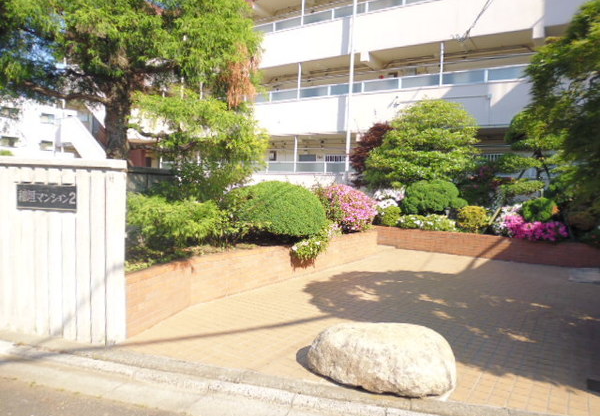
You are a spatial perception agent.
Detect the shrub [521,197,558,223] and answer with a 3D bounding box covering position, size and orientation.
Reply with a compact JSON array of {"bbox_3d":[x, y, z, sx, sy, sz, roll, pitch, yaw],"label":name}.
[{"bbox_3d":[5.297,0.055,9.200,0.720,0.580,0.650,4,3,31],"label":"shrub"}]

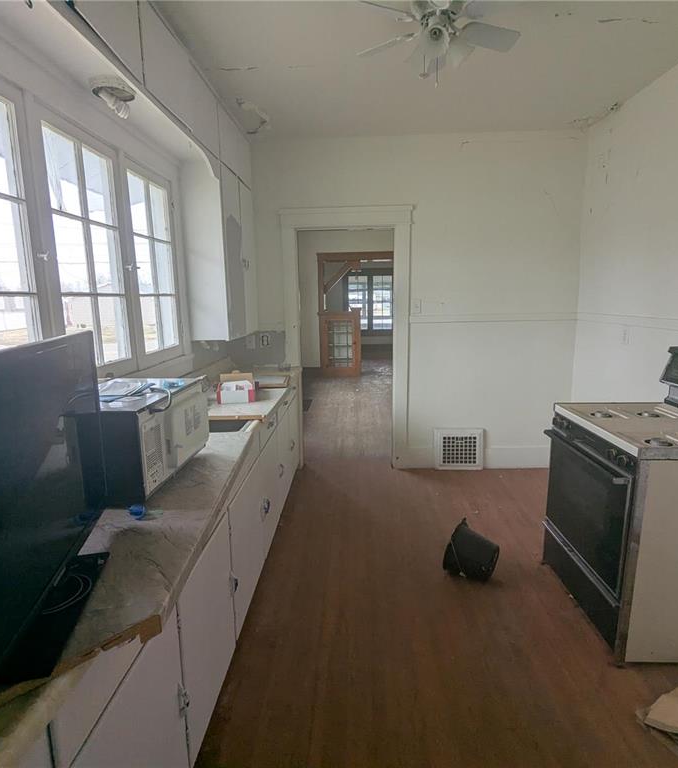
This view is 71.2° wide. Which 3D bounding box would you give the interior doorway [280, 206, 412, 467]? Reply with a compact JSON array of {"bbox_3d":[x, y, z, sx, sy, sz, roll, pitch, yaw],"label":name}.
[{"bbox_3d":[0.072,-0.342,4.033,1.053,2.205,0.140,0,11,3],"label":"interior doorway"}]

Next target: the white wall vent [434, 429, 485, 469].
[{"bbox_3d":[1.042,0.564,4.101,0.435,0.374,0.045,0,11,3],"label":"white wall vent"}]

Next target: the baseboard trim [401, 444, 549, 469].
[{"bbox_3d":[1.244,0.640,4.114,1.404,0.214,0.025,0,11,3],"label":"baseboard trim"}]

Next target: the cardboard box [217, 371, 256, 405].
[{"bbox_3d":[-0.636,0.018,2.919,0.230,0.175,0.140,-3,11,-11],"label":"cardboard box"}]

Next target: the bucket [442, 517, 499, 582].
[{"bbox_3d":[0.720,0.924,2.546,0.225,0.285,0.285,17,19,32],"label":"bucket"}]

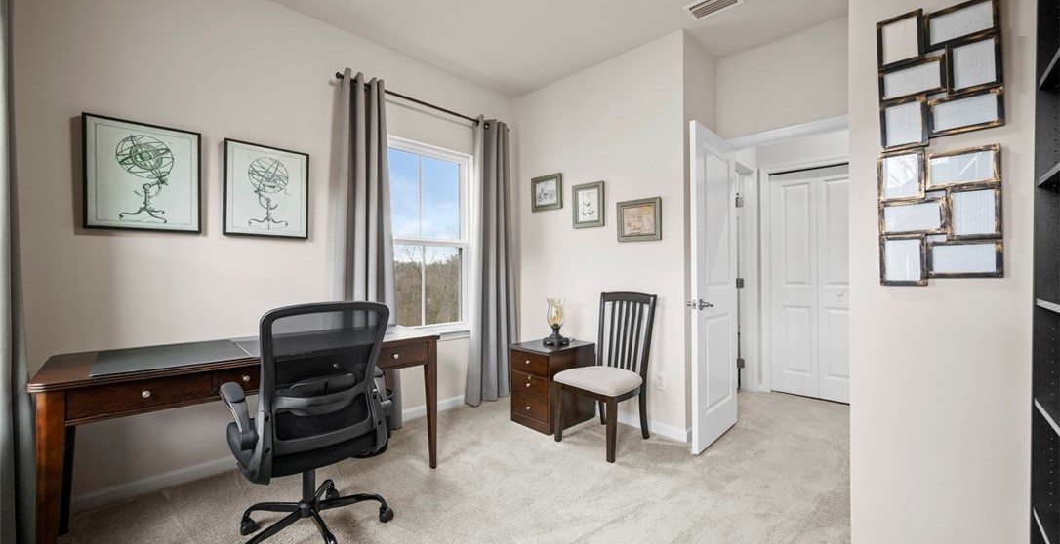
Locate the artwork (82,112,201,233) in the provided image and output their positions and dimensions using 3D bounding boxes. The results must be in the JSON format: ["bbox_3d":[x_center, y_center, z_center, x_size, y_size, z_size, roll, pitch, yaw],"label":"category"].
[{"bbox_3d":[-1.907,-0.465,2.051,0.025,0.530,0.430,0,0,44],"label":"artwork"}]

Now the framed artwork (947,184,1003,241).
[{"bbox_3d":[1.393,-0.183,1.294,0.116,0.166,0.020,0,0,44],"label":"framed artwork"}]

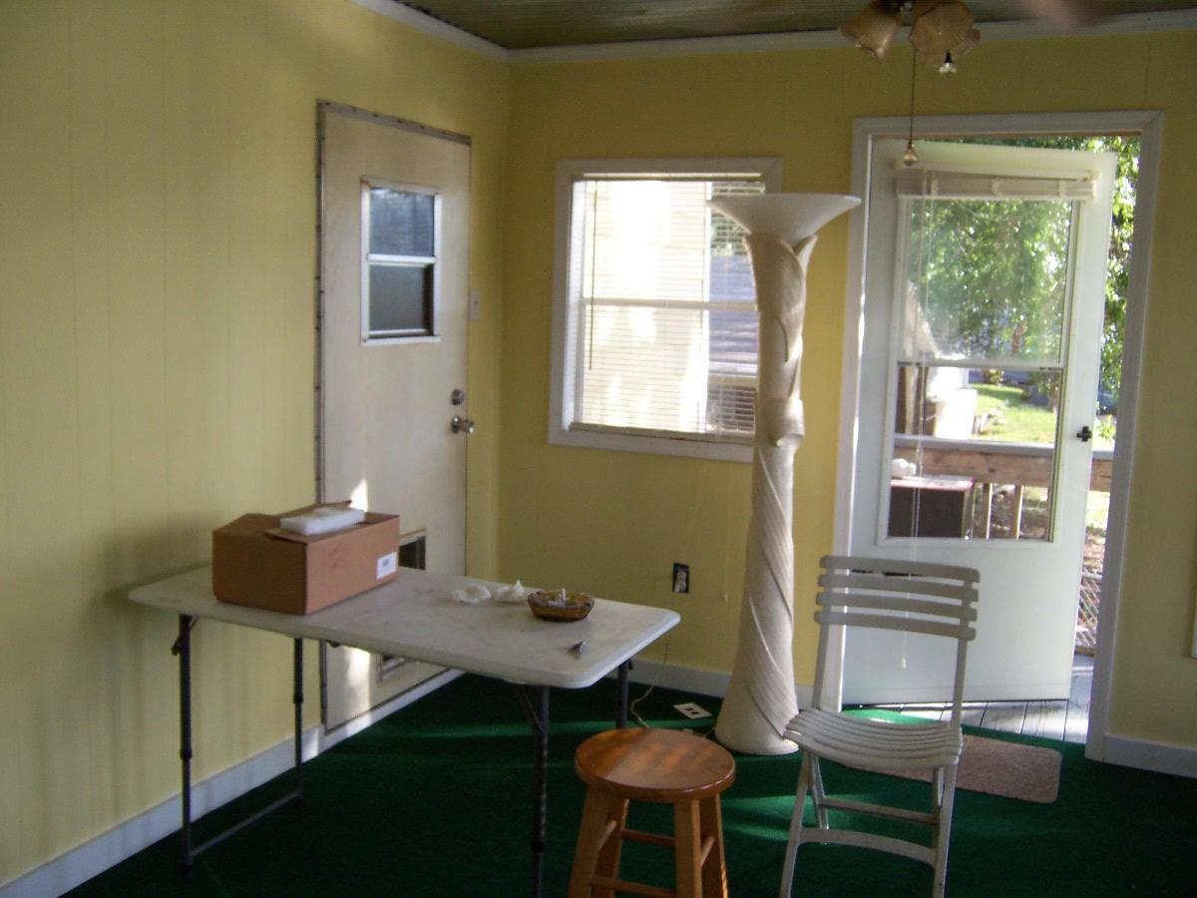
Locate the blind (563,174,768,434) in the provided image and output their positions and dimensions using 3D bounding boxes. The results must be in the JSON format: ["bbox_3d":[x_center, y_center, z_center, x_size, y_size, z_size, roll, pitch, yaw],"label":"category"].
[{"bbox_3d":[0.243,-0.519,4.207,0.745,0.958,0.050,5,9,24],"label":"blind"}]

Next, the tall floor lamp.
[{"bbox_3d":[0.567,0.098,3.737,0.483,1.789,0.483,5,9,24],"label":"tall floor lamp"}]

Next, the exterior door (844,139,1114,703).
[{"bbox_3d":[1.343,-0.053,4.048,0.880,2.000,0.060,1,8,-7],"label":"exterior door"}]

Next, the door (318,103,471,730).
[{"bbox_3d":[-0.687,-0.106,3.901,0.060,1.950,0.880,5,9,24],"label":"door"}]

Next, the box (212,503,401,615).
[{"bbox_3d":[-0.729,0.261,2.867,0.284,0.188,0.378,5,9,24],"label":"box"}]

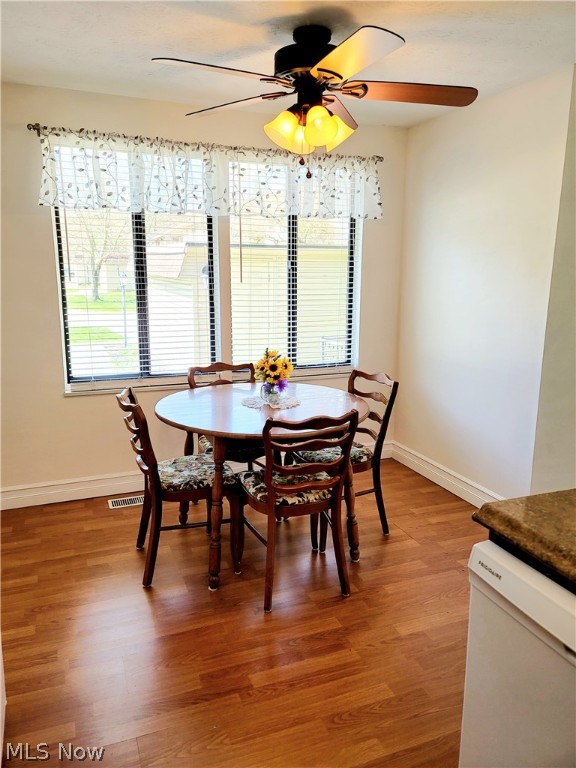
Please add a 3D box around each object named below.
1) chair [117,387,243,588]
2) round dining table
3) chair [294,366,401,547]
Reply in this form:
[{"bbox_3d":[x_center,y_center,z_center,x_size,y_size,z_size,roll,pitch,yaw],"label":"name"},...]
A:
[{"bbox_3d":[-0.535,0.461,2.683,0.515,0.859,0.474,-4,13,-19],"label":"chair"},{"bbox_3d":[-0.133,0.471,2.890,1.065,0.755,1.065,0,12,0],"label":"round dining table"},{"bbox_3d":[0.295,0.388,3.039,0.505,0.859,0.474,-6,14,-28],"label":"chair"}]

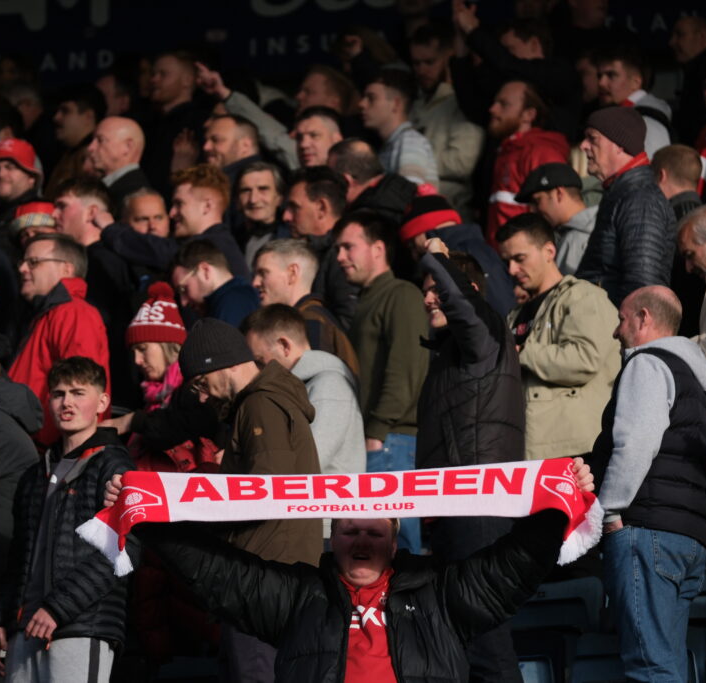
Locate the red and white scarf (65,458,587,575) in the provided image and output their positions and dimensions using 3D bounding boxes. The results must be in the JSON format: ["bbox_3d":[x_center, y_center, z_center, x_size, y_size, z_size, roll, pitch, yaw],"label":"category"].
[{"bbox_3d":[-0.033,0.460,15.600,1.360,0.300,0.140,-1,-5,7],"label":"red and white scarf"}]

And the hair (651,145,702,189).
[{"bbox_3d":[1.099,-0.591,20.300,0.190,0.150,0.165,-4,-6,44],"label":"hair"}]

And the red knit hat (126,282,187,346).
[{"bbox_3d":[-0.632,-0.087,19.200,0.210,0.210,0.200,0,-7,0],"label":"red knit hat"}]

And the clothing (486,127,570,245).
[{"bbox_3d":[0.659,-0.454,22.273,0.330,0.700,0.500,2,-5,-22],"label":"clothing"}]

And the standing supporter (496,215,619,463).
[{"bbox_3d":[0.668,0.446,19.394,0.360,1.740,0.500,4,-8,-30],"label":"standing supporter"}]

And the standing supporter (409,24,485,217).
[{"bbox_3d":[0.341,-0.357,22.894,0.330,1.740,0.500,6,-9,-41],"label":"standing supporter"}]

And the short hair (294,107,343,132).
[{"bbox_3d":[-0.119,-0.795,21.900,0.165,0.140,0.190,-3,-5,30],"label":"short hair"}]

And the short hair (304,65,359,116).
[{"bbox_3d":[-0.079,-0.966,23.000,0.210,0.190,0.170,1,-5,-17],"label":"short hair"}]

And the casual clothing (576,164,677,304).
[{"bbox_3d":[0.953,-0.270,20.872,0.340,0.700,0.500,1,-5,-17],"label":"casual clothing"}]

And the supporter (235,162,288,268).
[{"bbox_3d":[-0.330,0.235,21.032,0.500,1.740,0.320,-1,-5,18],"label":"supporter"}]

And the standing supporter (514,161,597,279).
[{"bbox_3d":[0.719,0.236,20.296,0.360,1.700,0.500,3,-8,-25],"label":"standing supporter"}]

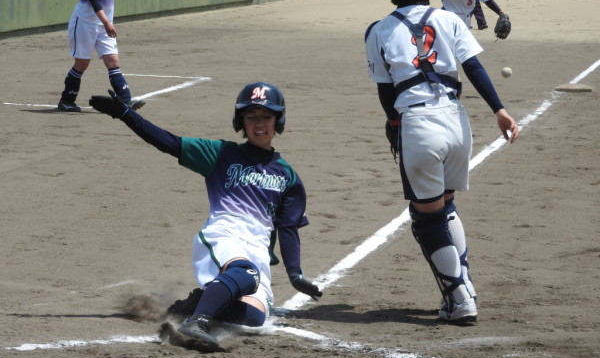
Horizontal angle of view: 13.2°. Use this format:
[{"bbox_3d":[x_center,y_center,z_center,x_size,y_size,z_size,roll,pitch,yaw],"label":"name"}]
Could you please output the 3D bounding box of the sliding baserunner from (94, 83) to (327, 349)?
[{"bbox_3d":[-0.431,0.149,11.493,1.030,1.060,1.130,0,6,-3],"label":"sliding baserunner"}]

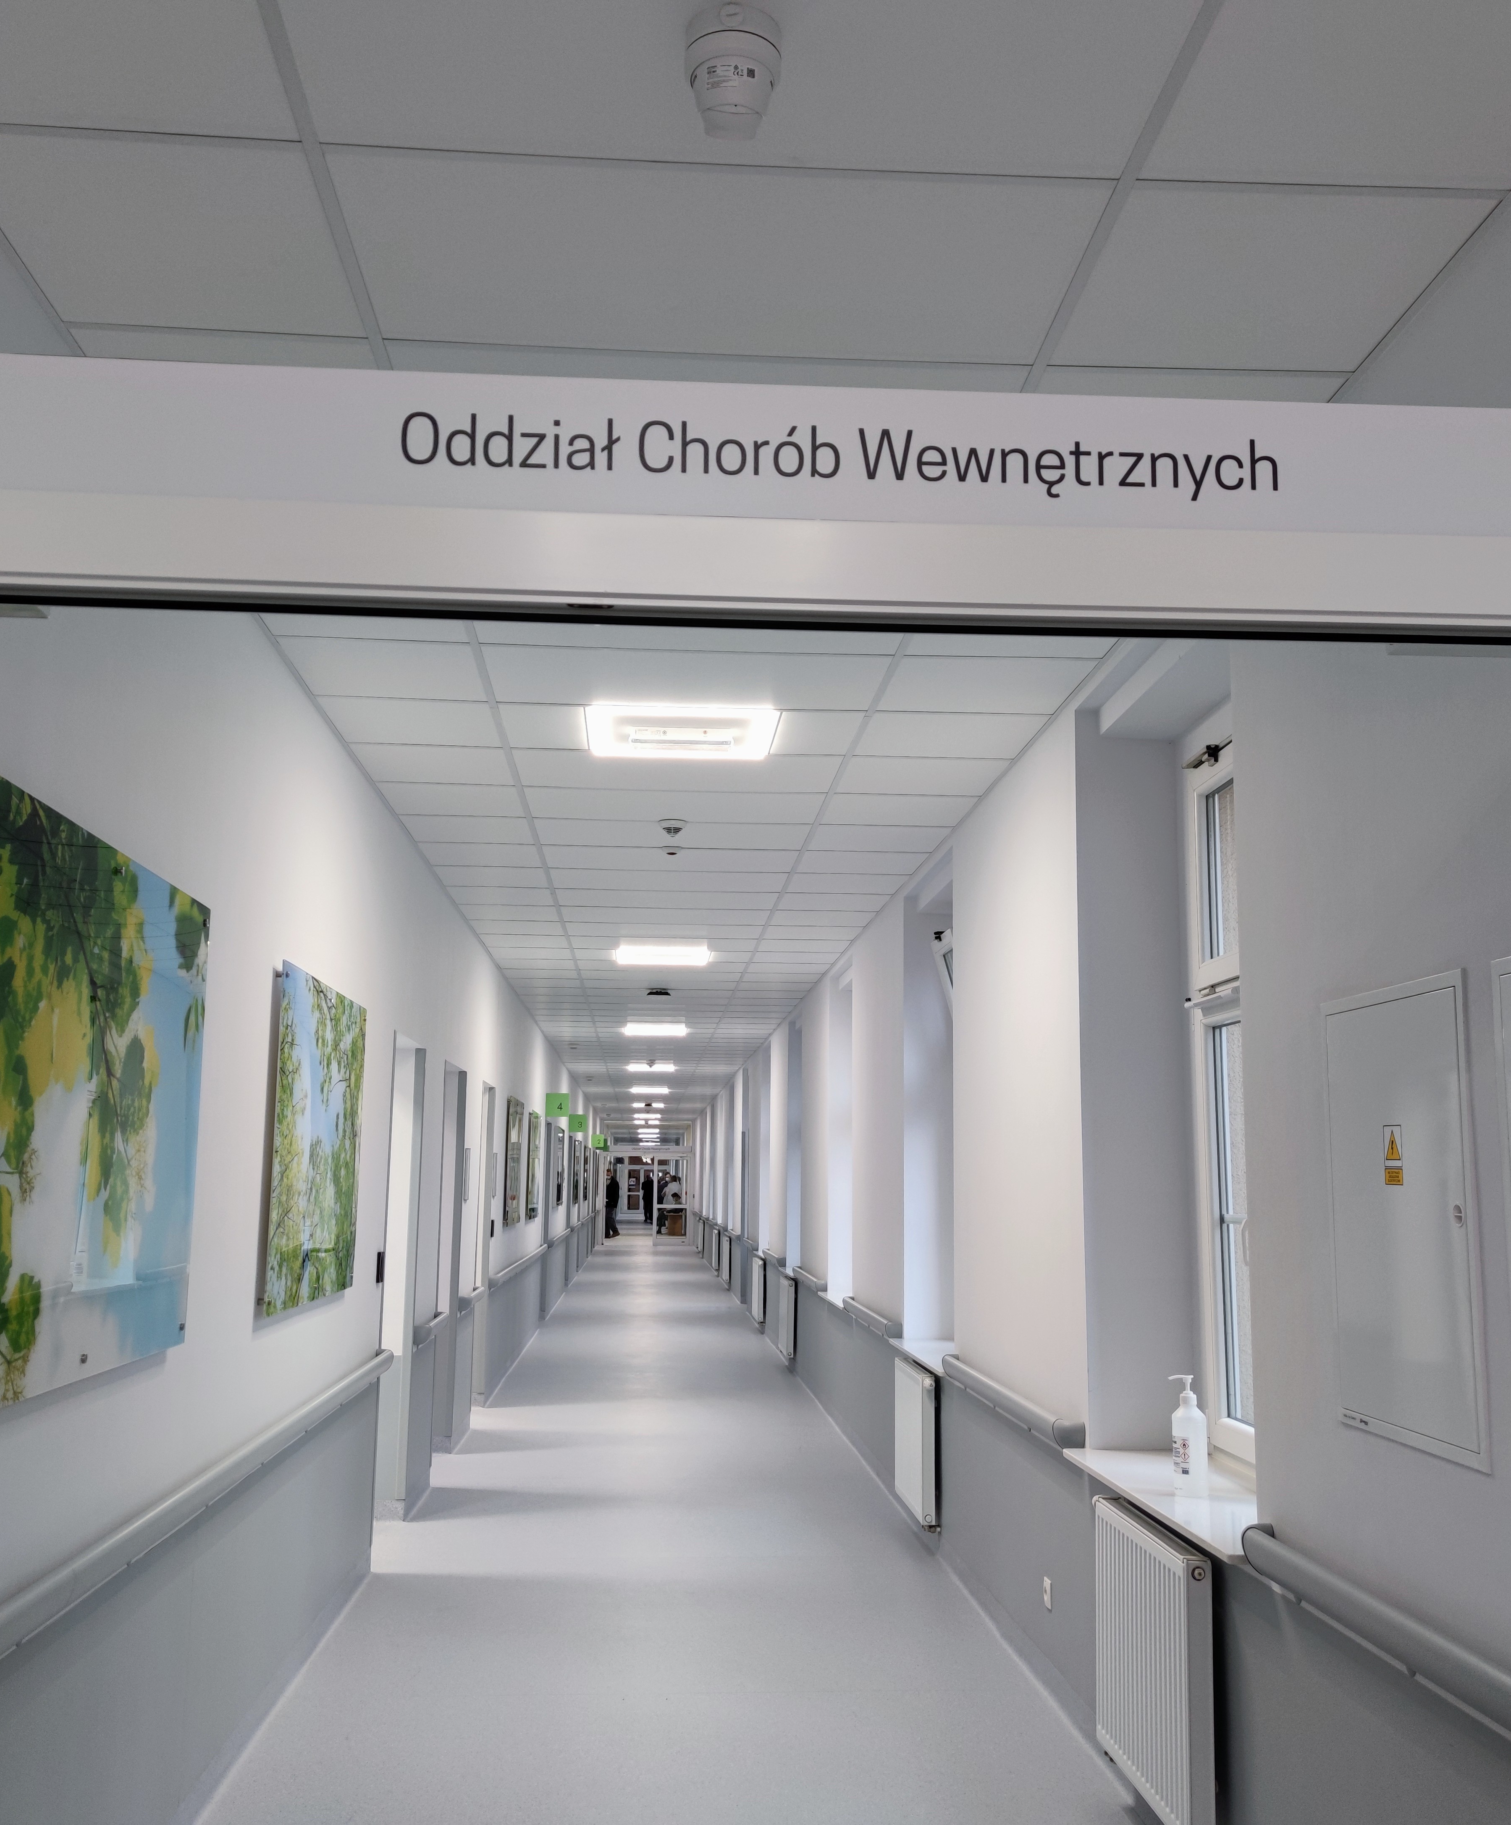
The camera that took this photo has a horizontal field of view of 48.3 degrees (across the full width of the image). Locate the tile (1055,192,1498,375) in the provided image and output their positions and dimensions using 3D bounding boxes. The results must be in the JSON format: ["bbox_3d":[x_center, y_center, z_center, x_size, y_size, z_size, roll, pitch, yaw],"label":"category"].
[{"bbox_3d":[0.846,-1.065,2.859,0.584,0.020,0.583,1,-9,-4],"label":"tile"}]

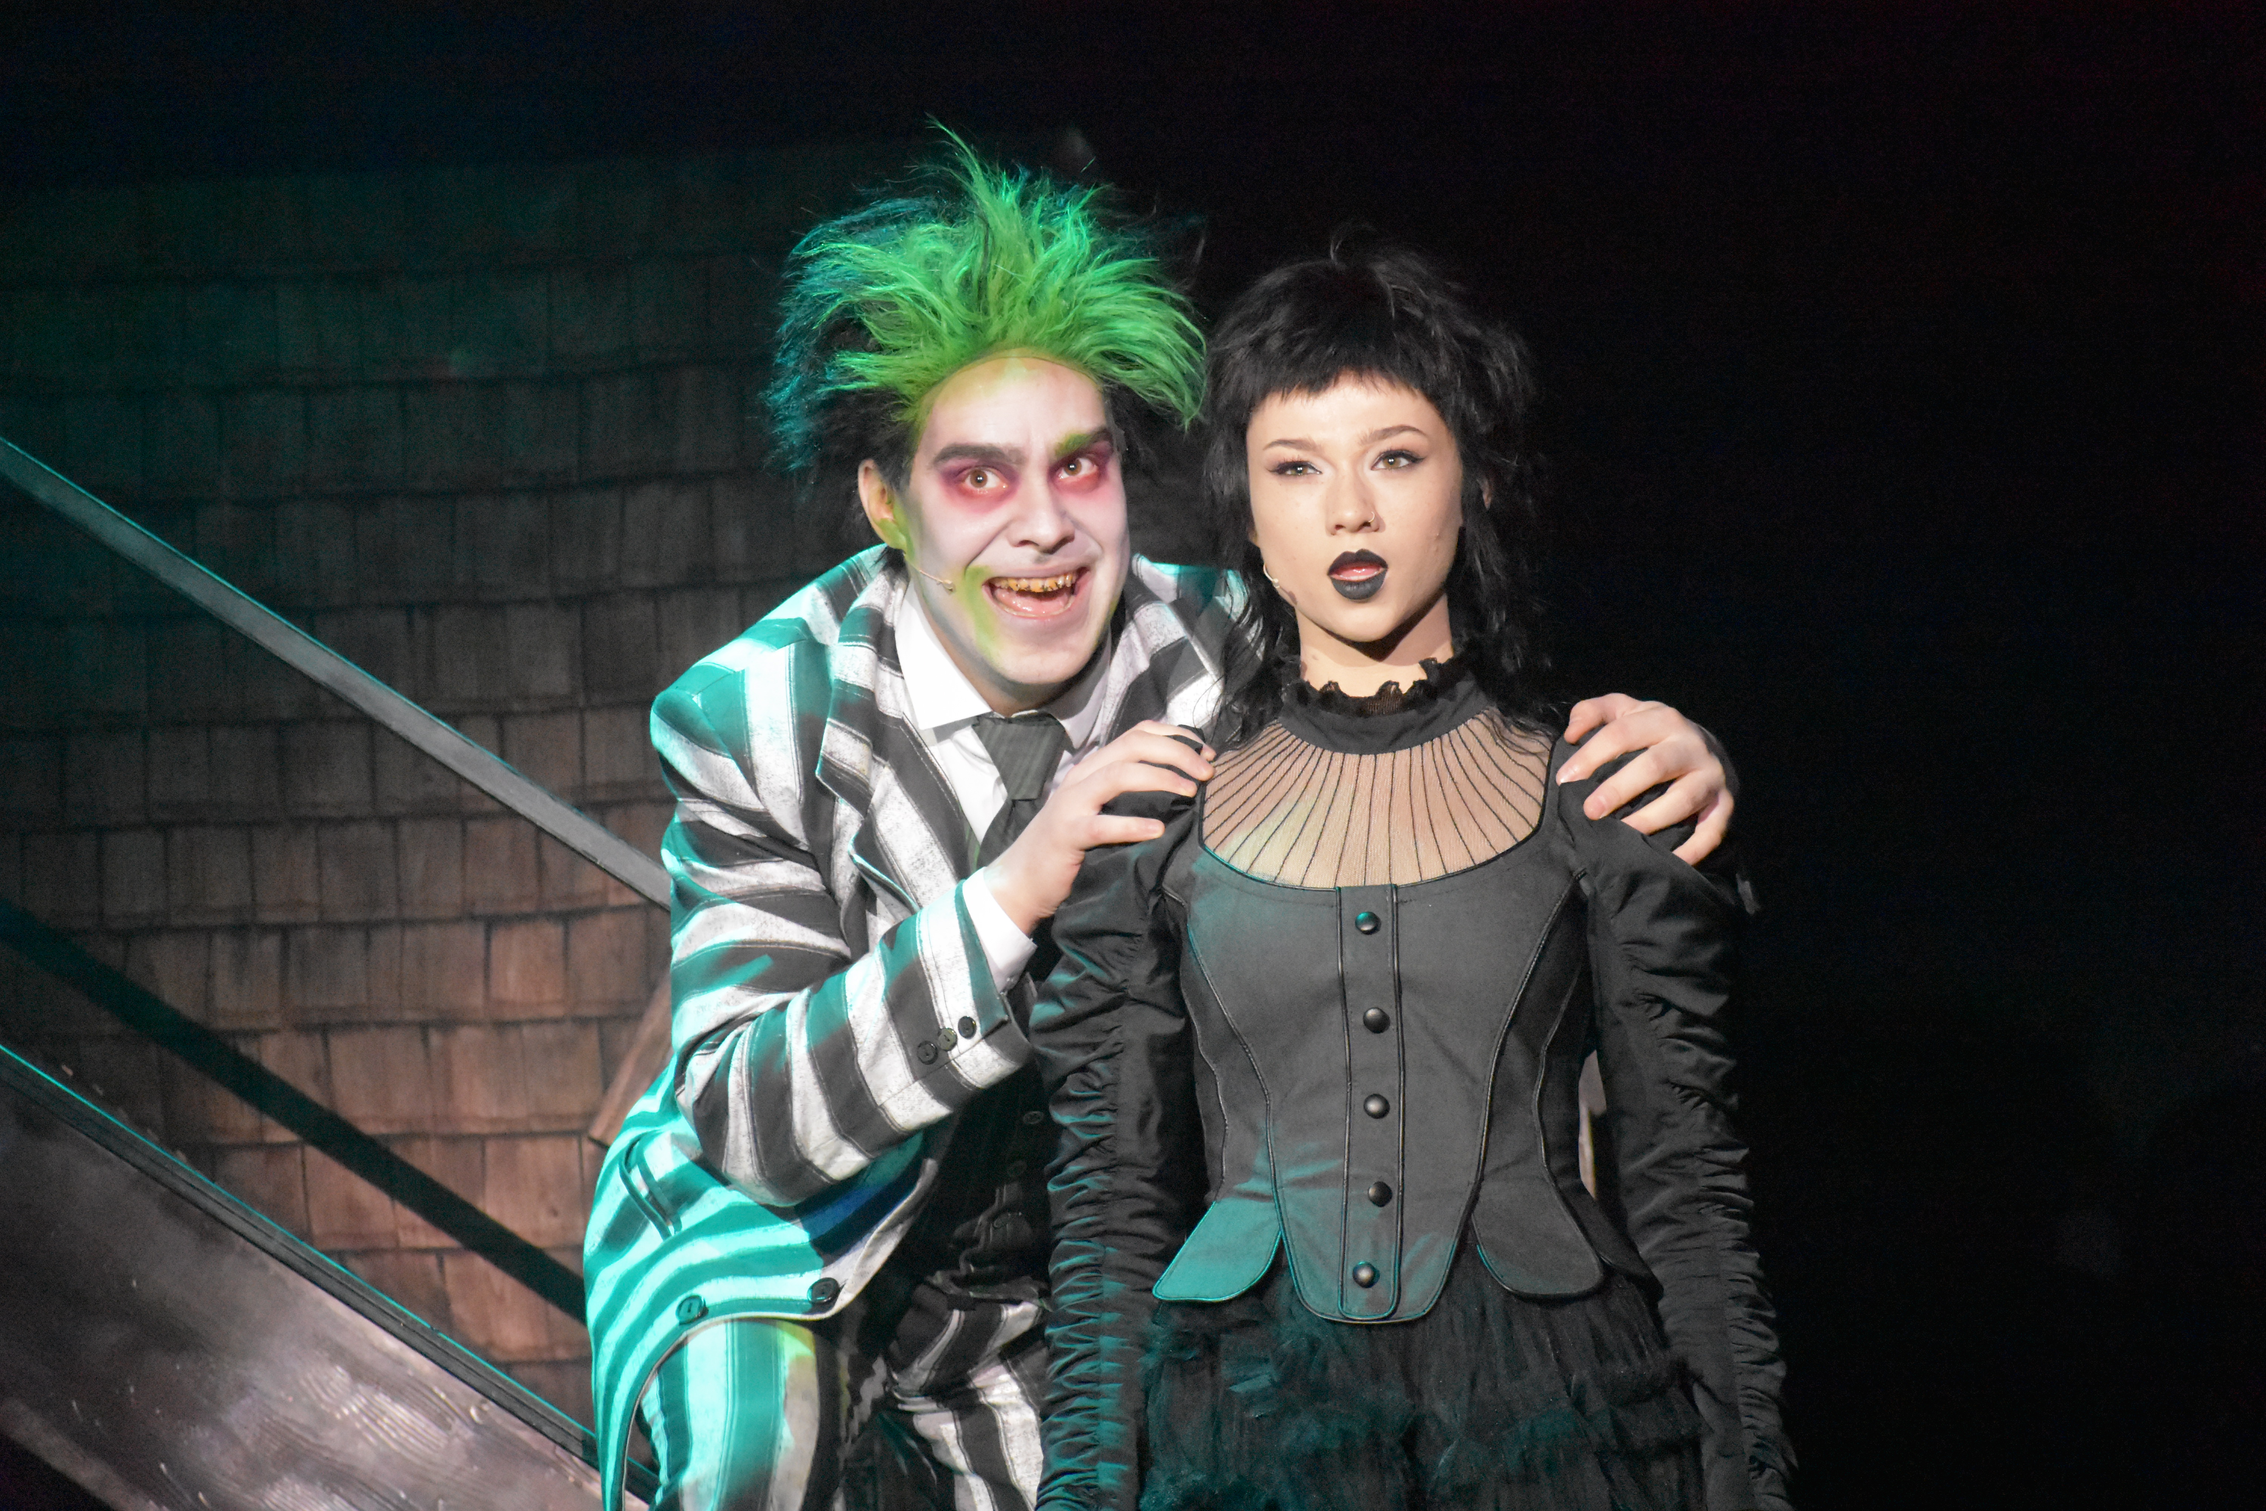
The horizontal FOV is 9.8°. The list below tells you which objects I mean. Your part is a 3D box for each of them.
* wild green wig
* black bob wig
[{"bbox_3d":[-0.093,-0.283,8.350,0.270,0.225,0.270,-8,5,-19],"label":"wild green wig"},{"bbox_3d":[0.154,-0.163,8.250,0.215,0.312,0.240,-4,-1,5],"label":"black bob wig"}]

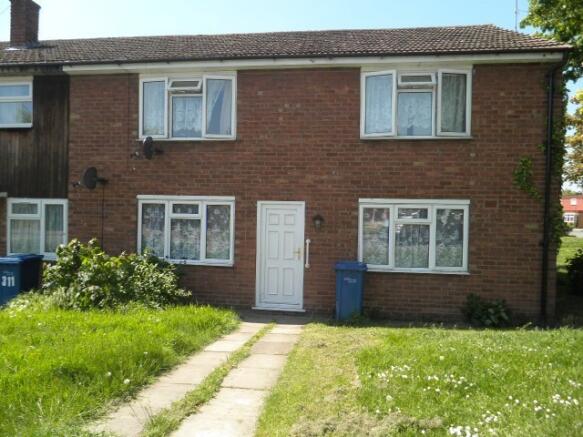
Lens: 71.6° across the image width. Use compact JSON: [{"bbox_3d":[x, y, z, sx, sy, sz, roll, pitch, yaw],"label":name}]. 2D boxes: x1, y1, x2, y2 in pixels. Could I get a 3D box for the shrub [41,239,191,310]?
[{"bbox_3d":[-3.128,0.980,7.413,2.450,1.220,1.300,1,1,7],"label":"shrub"}]

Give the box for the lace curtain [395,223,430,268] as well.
[{"bbox_3d":[2.245,0.501,7.512,0.660,0.860,0.080,1,1,7],"label":"lace curtain"}]

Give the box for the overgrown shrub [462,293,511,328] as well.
[{"bbox_3d":[3.383,1.583,7.029,0.780,0.570,0.520,1,1,7],"label":"overgrown shrub"}]

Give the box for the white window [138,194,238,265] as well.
[{"bbox_3d":[-2.091,0.238,7.948,2.014,1.351,0.130,1,1,7],"label":"white window"}]

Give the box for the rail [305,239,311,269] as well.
[{"bbox_3d":[0.311,0.662,7.594,0.087,0.554,0.080,1,1,7],"label":"rail"}]

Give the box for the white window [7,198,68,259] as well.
[{"bbox_3d":[-5.243,0.215,8.350,1.293,1.235,0.100,1,1,7],"label":"white window"}]

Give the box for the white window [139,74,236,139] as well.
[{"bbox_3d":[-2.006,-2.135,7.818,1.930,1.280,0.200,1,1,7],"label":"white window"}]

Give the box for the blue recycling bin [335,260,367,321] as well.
[{"bbox_3d":[1.062,1.288,7.177,0.520,1.030,0.600,1,1,15],"label":"blue recycling bin"}]

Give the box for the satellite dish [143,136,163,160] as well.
[{"bbox_3d":[-2.690,-1.338,7.723,0.400,0.430,0.450,1,1,3],"label":"satellite dish"}]

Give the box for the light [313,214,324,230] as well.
[{"bbox_3d":[0.505,0.072,7.500,0.200,0.288,0.200,1,1,7],"label":"light"}]

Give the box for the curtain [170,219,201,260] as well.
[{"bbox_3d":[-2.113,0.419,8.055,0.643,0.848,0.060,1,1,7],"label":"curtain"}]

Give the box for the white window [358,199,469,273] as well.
[{"bbox_3d":[2.231,0.325,7.420,1.995,1.347,0.130,1,1,7],"label":"white window"}]

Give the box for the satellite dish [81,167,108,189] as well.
[{"bbox_3d":[-3.869,-0.780,7.876,0.400,0.430,0.450,1,1,4],"label":"satellite dish"}]

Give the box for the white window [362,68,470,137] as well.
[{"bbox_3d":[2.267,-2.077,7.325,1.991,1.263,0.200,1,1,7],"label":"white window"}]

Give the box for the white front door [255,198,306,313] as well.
[{"bbox_3d":[-0.212,0.698,7.720,0.917,2.041,0.100,1,1,7],"label":"white front door"}]

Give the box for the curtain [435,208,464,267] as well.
[{"bbox_3d":[2.906,0.354,7.427,0.530,1.090,0.080,1,1,7],"label":"curtain"}]

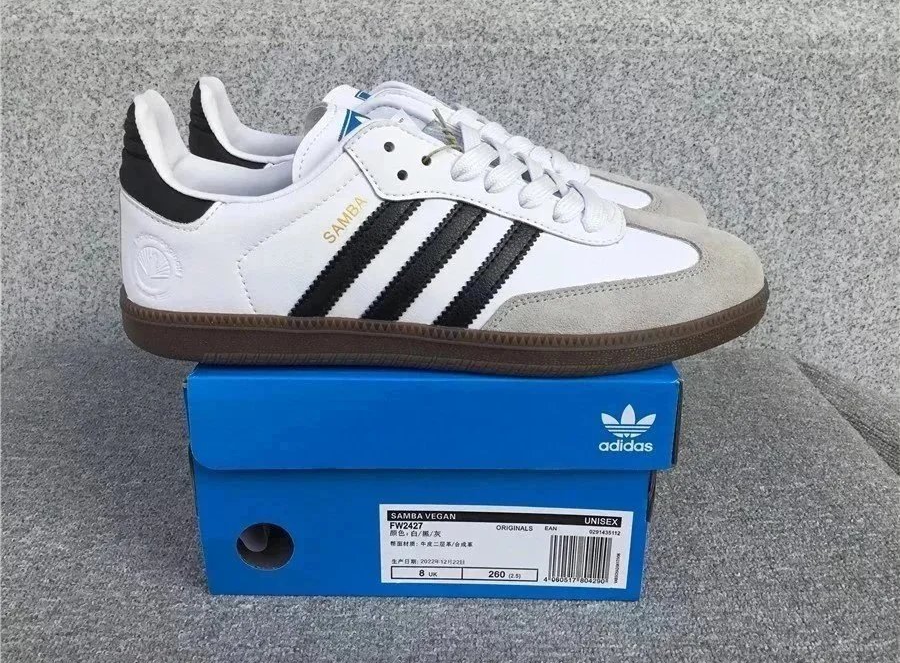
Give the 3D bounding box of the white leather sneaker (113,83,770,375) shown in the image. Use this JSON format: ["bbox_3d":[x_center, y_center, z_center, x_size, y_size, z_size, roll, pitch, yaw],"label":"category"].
[{"bbox_3d":[-0.002,-0.049,0.348,0.290,0.109,0.102,-1,21,-1],"label":"white leather sneaker"}]

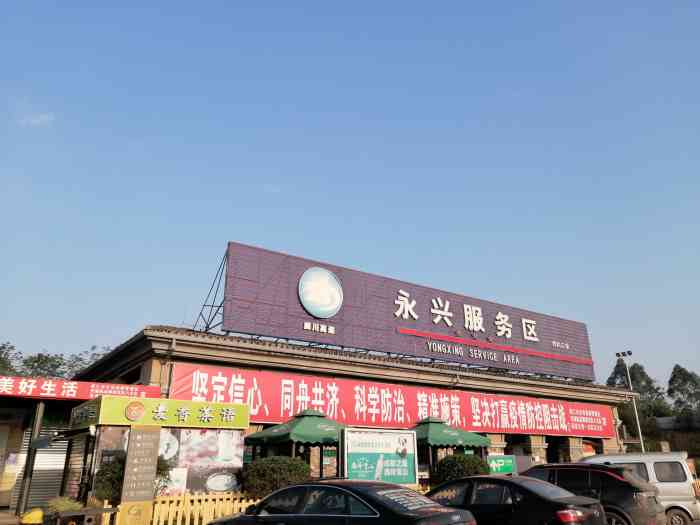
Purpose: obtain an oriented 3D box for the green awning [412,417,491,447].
[{"bbox_3d":[3.033,6.258,20.146,2.890,1.079,2.890,13,-25,-32],"label":"green awning"}]

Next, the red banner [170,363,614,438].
[{"bbox_3d":[5.169,7.413,27.209,28.240,1.980,0.150,13,-25,-32],"label":"red banner"}]

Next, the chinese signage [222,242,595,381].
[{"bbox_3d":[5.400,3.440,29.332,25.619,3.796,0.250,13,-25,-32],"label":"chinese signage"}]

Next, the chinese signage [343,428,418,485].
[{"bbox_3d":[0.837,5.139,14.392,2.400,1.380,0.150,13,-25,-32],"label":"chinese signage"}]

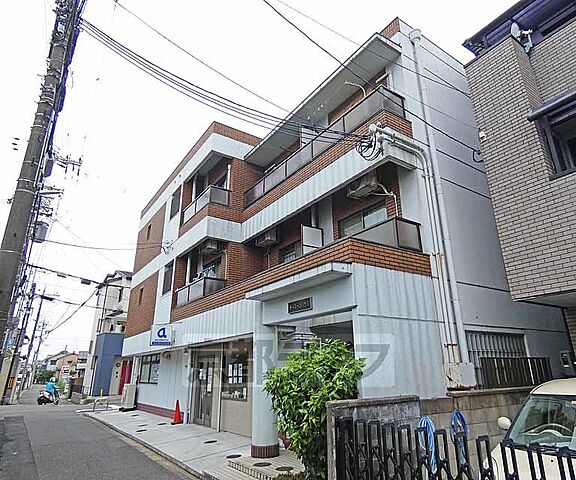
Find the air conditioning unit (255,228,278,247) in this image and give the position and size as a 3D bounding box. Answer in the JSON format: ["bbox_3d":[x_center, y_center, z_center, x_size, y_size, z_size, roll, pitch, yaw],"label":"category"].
[{"bbox_3d":[-0.742,-0.113,10.694,0.310,0.550,0.780,12,-24,-34],"label":"air conditioning unit"}]

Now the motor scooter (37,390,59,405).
[{"bbox_3d":[-12.633,8.171,18.401,0.650,1.030,1.650,0,-19,-4],"label":"motor scooter"}]

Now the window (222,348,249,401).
[{"bbox_3d":[-1.443,3.656,9.526,0.100,1.420,1.480,13,-24,-34],"label":"window"}]

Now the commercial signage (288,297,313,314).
[{"bbox_3d":[0.201,1.191,6.201,0.052,0.177,0.666,12,-24,-34],"label":"commercial signage"}]

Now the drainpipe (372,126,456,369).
[{"bbox_3d":[2.333,-0.079,6.230,1.550,4.200,0.250,13,-24,-34],"label":"drainpipe"}]

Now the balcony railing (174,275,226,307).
[{"bbox_3d":[-2.775,1.705,10.850,0.660,0.570,2.400,12,-24,-34],"label":"balcony railing"}]

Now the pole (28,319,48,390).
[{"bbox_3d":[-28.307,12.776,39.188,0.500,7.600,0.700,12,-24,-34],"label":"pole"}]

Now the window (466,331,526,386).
[{"bbox_3d":[4.157,2.323,6.712,2.153,0.988,0.125,12,-24,-34],"label":"window"}]

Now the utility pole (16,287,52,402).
[{"bbox_3d":[-17.467,7.072,24.074,0.850,7.400,0.400,13,-24,-34],"label":"utility pole"}]

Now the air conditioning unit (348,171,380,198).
[{"bbox_3d":[1.669,-1.277,7.477,0.312,0.562,0.801,12,-24,-34],"label":"air conditioning unit"}]

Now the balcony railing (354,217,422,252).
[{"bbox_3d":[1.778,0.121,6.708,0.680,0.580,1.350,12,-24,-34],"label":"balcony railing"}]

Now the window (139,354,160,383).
[{"bbox_3d":[-5.418,5.053,13.613,0.120,1.100,2.500,12,-24,-34],"label":"window"}]

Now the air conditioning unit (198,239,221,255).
[{"bbox_3d":[-2.601,0.152,11.329,0.310,0.550,0.780,12,-24,-34],"label":"air conditioning unit"}]

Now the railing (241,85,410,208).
[{"bbox_3d":[0.553,-1.981,9.182,0.700,0.580,5.500,12,-24,-34],"label":"railing"}]

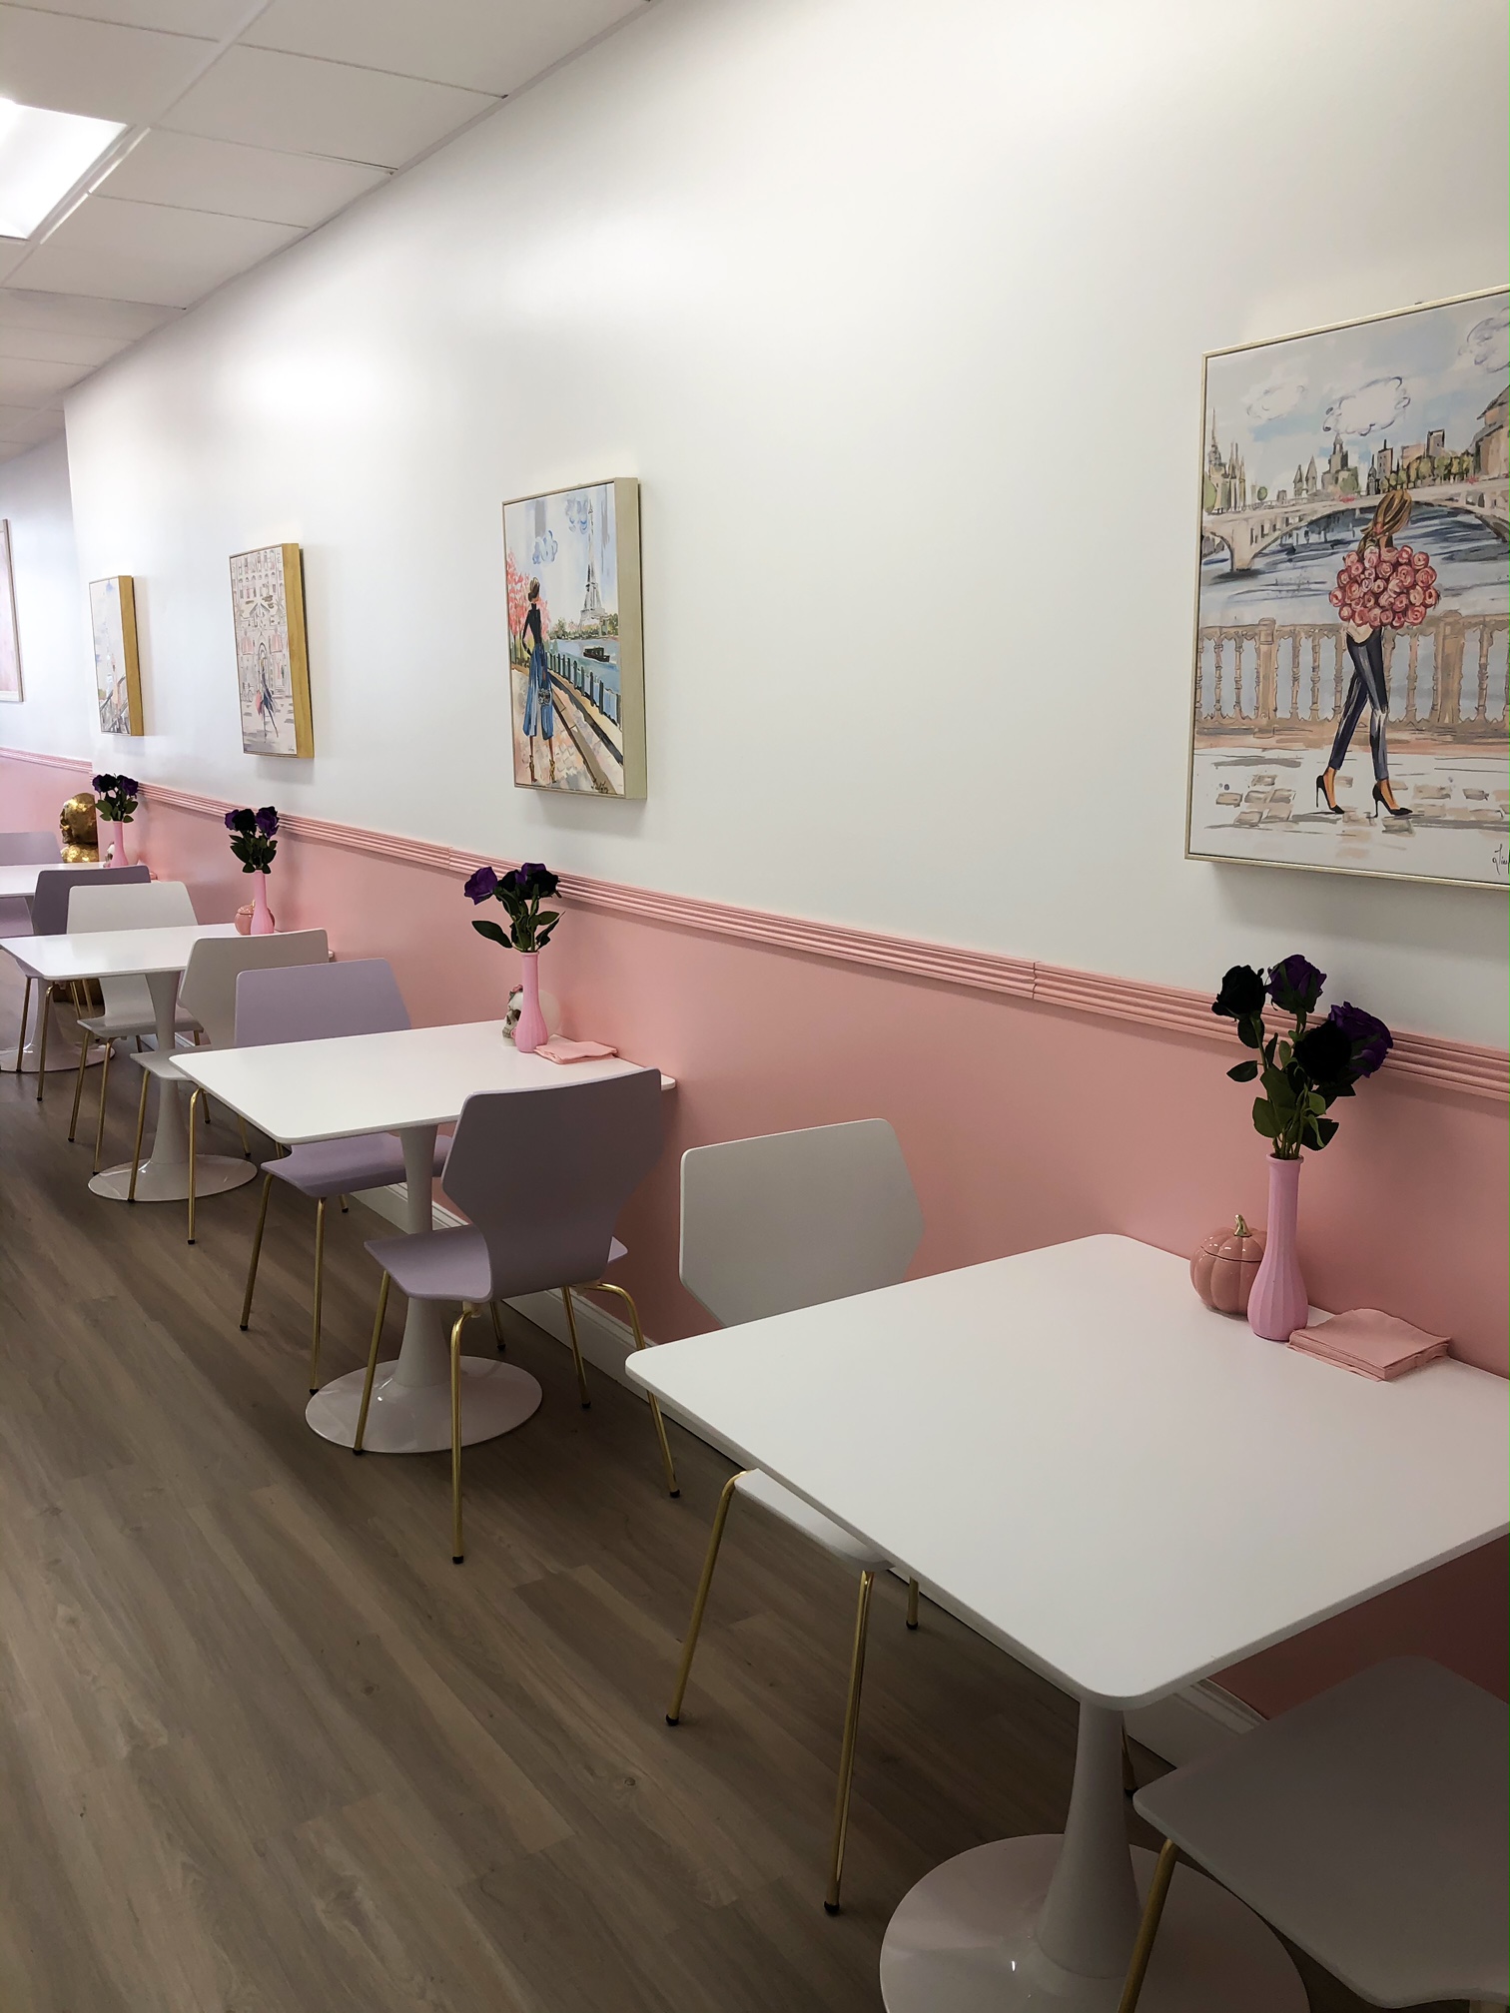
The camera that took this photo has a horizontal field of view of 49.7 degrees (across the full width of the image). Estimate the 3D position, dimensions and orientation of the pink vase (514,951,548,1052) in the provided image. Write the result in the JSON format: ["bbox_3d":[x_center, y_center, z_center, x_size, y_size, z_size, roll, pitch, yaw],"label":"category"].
[{"bbox_3d":[-0.487,-0.010,3.512,0.071,0.217,0.071,0,11,0],"label":"pink vase"}]

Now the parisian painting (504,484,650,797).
[{"bbox_3d":[-0.384,-0.757,3.411,0.045,0.610,0.492,-8,13,-34],"label":"parisian painting"}]

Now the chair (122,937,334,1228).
[{"bbox_3d":[-1.508,0.190,4.720,0.475,0.855,0.535,-9,14,-38],"label":"chair"}]

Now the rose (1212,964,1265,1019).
[{"bbox_3d":[0.570,-0.016,1.919,0.064,0.064,0.064,0,11,0],"label":"rose"}]

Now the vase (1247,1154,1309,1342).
[{"bbox_3d":[0.635,0.289,1.958,0.071,0.219,0.071,-8,13,-34],"label":"vase"}]

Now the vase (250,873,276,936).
[{"bbox_3d":[-1.535,-0.314,5.067,0.072,0.214,0.072,-8,14,-33],"label":"vase"}]

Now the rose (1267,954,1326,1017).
[{"bbox_3d":[0.650,-0.025,1.954,0.071,0.073,0.071,-8,14,-33],"label":"rose"}]

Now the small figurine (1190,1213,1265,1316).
[{"bbox_3d":[0.619,0.328,2.076,0.122,0.122,0.122,-8,14,-33],"label":"small figurine"}]

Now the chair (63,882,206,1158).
[{"bbox_3d":[-2.024,0.047,5.454,0.485,0.860,0.510,-8,14,-33],"label":"chair"}]

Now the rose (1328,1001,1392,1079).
[{"bbox_3d":[0.706,0.040,1.910,0.075,0.078,0.075,-8,14,-33],"label":"rose"}]

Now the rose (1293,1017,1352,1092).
[{"bbox_3d":[0.654,0.055,1.873,0.070,0.074,0.070,-8,13,-34],"label":"rose"}]

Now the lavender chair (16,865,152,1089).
[{"bbox_3d":[-2.592,-0.119,6.319,0.475,0.855,0.535,-8,13,-33],"label":"lavender chair"}]

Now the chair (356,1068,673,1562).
[{"bbox_3d":[-0.456,0.507,3.082,0.475,0.855,0.535,-7,13,-32],"label":"chair"}]

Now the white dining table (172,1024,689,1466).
[{"bbox_3d":[-0.704,0.494,3.442,0.807,0.743,0.807,-7,13,-32],"label":"white dining table"}]

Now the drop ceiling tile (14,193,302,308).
[{"bbox_3d":[-1.782,-2.190,4.760,0.576,0.018,1.209,-8,14,-33],"label":"drop ceiling tile"}]

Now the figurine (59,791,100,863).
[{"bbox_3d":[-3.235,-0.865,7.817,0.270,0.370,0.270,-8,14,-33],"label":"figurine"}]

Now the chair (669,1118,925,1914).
[{"bbox_3d":[0.167,0.665,2.330,0.490,0.866,0.505,-8,14,-33],"label":"chair"}]

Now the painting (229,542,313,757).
[{"bbox_3d":[-1.487,-1.083,5.008,0.048,0.614,0.503,-8,14,-33],"label":"painting"}]

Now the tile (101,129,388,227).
[{"bbox_3d":[-1.262,-2.032,3.993,0.556,0.018,0.587,-8,13,-34],"label":"tile"}]

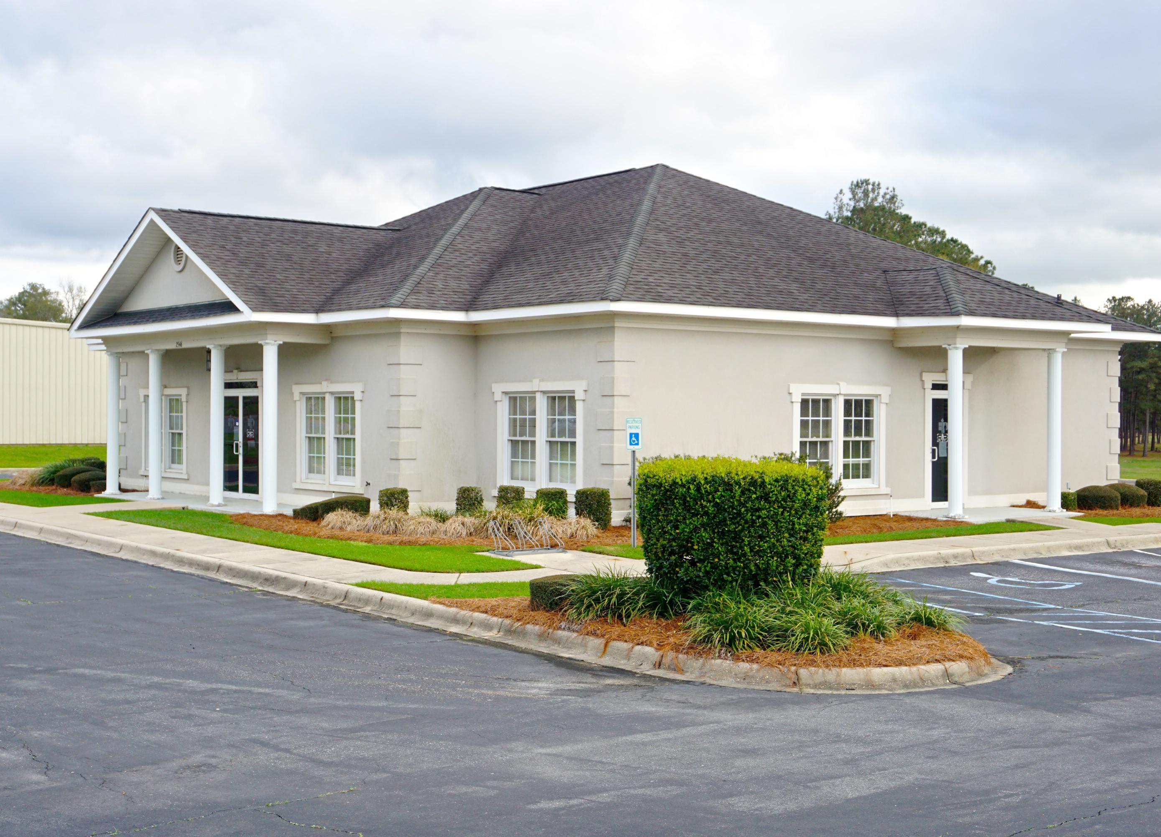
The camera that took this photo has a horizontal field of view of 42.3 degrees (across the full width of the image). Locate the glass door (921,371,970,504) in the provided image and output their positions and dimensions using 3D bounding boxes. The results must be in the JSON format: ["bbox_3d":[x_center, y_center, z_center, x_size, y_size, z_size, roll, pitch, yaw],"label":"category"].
[{"bbox_3d":[6.909,0.422,28.254,1.380,2.520,0.130,0,0,-38],"label":"glass door"}]

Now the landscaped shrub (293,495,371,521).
[{"bbox_3d":[-4.179,1.501,25.200,0.550,0.420,1.750,0,0,-38],"label":"landscaped shrub"}]

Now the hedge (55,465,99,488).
[{"bbox_3d":[-11.599,1.355,34.500,0.800,0.480,0.950,0,0,-38],"label":"hedge"}]

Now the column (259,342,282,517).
[{"bbox_3d":[-5.482,0.149,26.548,0.352,3.045,0.352,0,0,0],"label":"column"}]

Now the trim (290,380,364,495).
[{"bbox_3d":[-4.673,0.324,27.569,0.161,1.970,2.647,0,0,-39],"label":"trim"}]

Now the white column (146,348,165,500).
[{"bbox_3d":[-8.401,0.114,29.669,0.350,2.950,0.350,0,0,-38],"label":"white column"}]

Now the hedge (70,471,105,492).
[{"bbox_3d":[-10.727,1.374,32.800,0.780,0.460,0.850,0,0,-38],"label":"hedge"}]

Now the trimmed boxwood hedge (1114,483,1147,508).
[{"bbox_3d":[10.684,1.471,29.455,0.864,0.462,0.844,0,0,-39],"label":"trimmed boxwood hedge"}]

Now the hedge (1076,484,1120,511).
[{"bbox_3d":[9.833,1.468,28.551,0.844,0.472,0.824,0,0,-39],"label":"hedge"}]

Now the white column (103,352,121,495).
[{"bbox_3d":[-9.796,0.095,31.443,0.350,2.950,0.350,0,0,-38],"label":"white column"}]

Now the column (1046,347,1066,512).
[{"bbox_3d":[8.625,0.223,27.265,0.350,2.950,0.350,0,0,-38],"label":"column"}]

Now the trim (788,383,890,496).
[{"bbox_3d":[4.621,0.391,26.479,2.676,2.000,0.161,0,0,-39],"label":"trim"}]

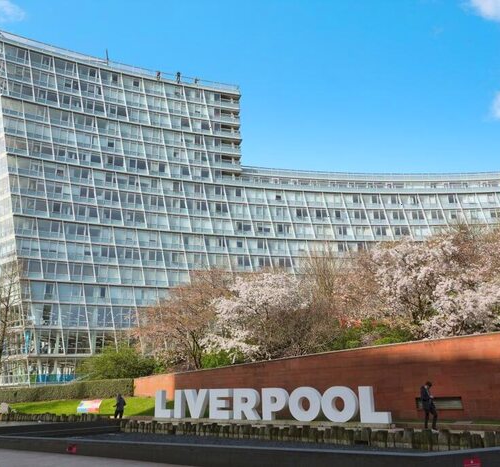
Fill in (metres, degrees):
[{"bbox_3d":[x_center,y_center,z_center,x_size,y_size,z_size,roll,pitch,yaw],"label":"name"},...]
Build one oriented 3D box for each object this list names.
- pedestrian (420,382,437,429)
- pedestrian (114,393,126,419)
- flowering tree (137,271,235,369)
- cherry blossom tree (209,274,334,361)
[{"bbox_3d":[6.867,6.636,20.200,0.600,1.720,0.500,-9,-19,23],"label":"pedestrian"},{"bbox_3d":[-8.046,10.850,32.500,0.500,1.700,0.550,-11,-20,28],"label":"pedestrian"},{"bbox_3d":[-4.483,5.908,36.500,6.100,6.800,5.800,-1,-17,0],"label":"flowering tree"},{"bbox_3d":[1.392,5.374,34.000,7.800,5.700,6.600,-1,-17,0],"label":"cherry blossom tree"}]

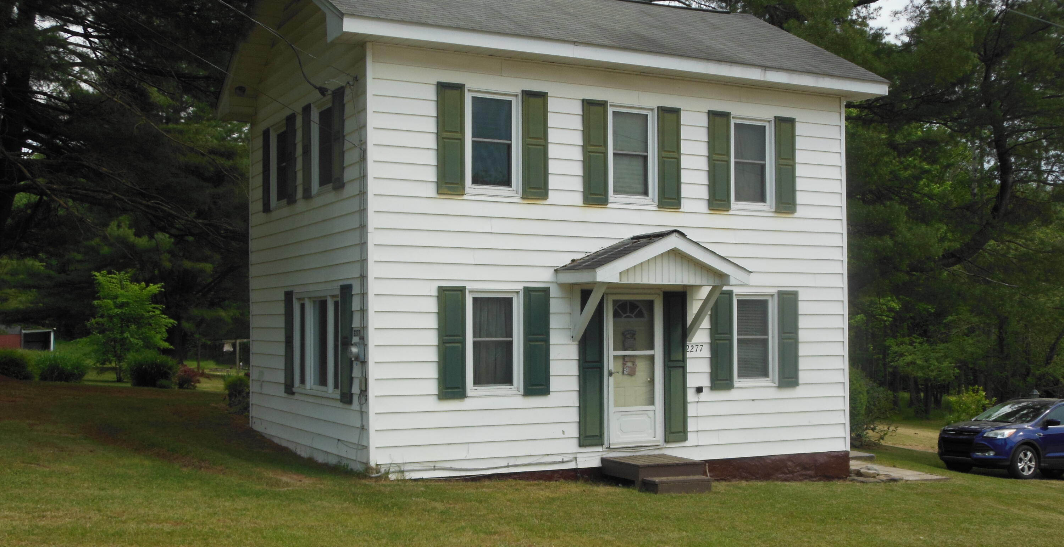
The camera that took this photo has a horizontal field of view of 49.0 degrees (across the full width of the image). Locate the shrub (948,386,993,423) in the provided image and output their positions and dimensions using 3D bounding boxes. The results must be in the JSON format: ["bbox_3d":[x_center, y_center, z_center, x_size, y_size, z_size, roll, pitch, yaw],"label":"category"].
[{"bbox_3d":[12.624,3.827,33.500,1.383,1.192,1.314,-1,-3,21],"label":"shrub"}]

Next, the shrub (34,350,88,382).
[{"bbox_3d":[-11.571,2.303,28.700,1.348,0.786,1.213,1,-3,-22],"label":"shrub"}]

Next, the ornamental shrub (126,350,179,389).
[{"bbox_3d":[-9.259,2.333,28.500,1.298,0.913,1.233,1,-3,-18],"label":"ornamental shrub"}]

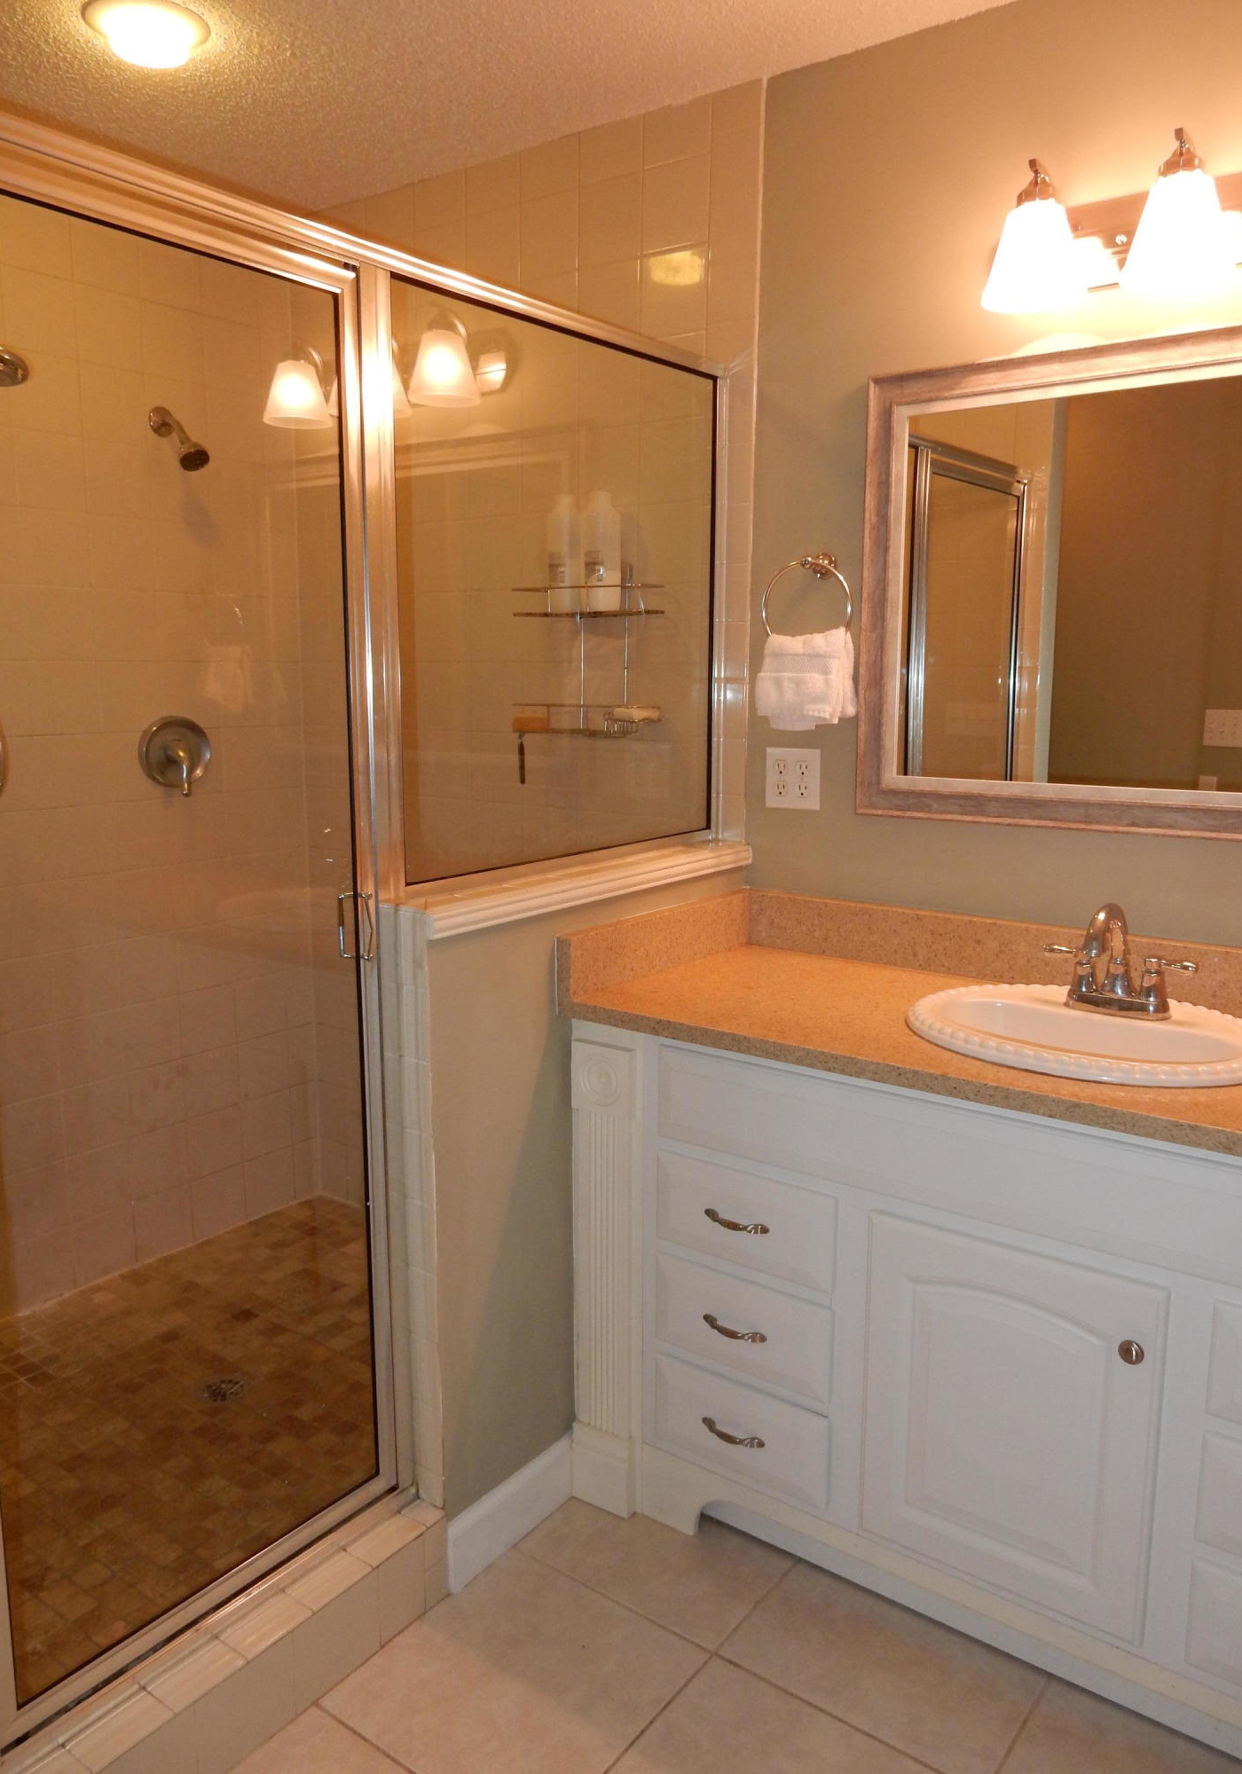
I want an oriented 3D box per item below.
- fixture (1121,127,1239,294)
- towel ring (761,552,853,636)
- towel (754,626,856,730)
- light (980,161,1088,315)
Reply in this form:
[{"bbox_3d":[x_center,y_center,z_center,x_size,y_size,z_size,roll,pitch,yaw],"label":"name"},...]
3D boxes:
[{"bbox_3d":[0.792,-0.962,1.808,0.154,0.204,0.165,7,12,35],"label":"fixture"},{"bbox_3d":[0.349,-0.506,2.315,0.178,0.190,0.078,7,12,35],"label":"towel ring"},{"bbox_3d":[0.334,-0.376,2.322,0.172,0.182,0.080,7,12,35],"label":"towel"},{"bbox_3d":[0.626,-0.983,1.926,0.154,0.204,0.165,7,12,35],"label":"light"}]

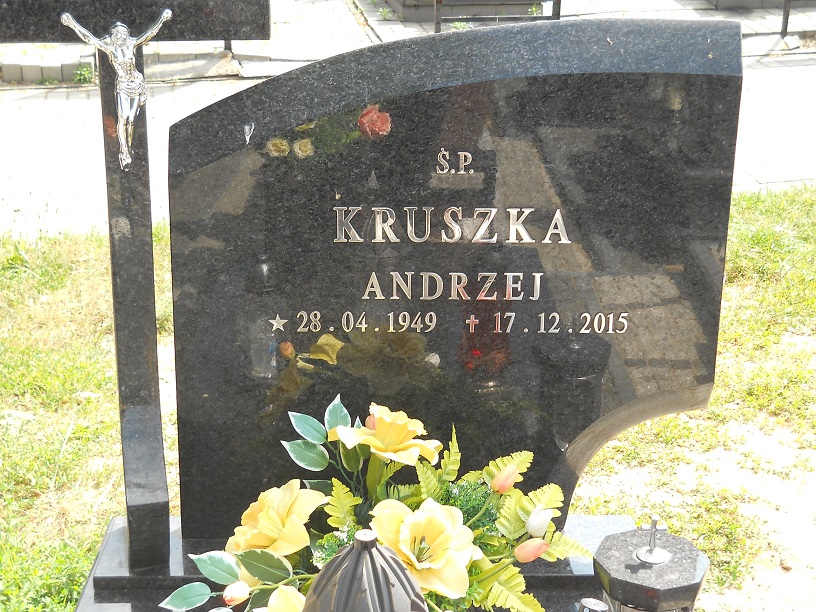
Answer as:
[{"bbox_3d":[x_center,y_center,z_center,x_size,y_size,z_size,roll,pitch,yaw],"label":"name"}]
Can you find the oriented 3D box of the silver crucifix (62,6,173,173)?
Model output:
[{"bbox_3d":[-0.431,-0.321,1.680,0.164,0.240,0.040,1,19,-1],"label":"silver crucifix"}]

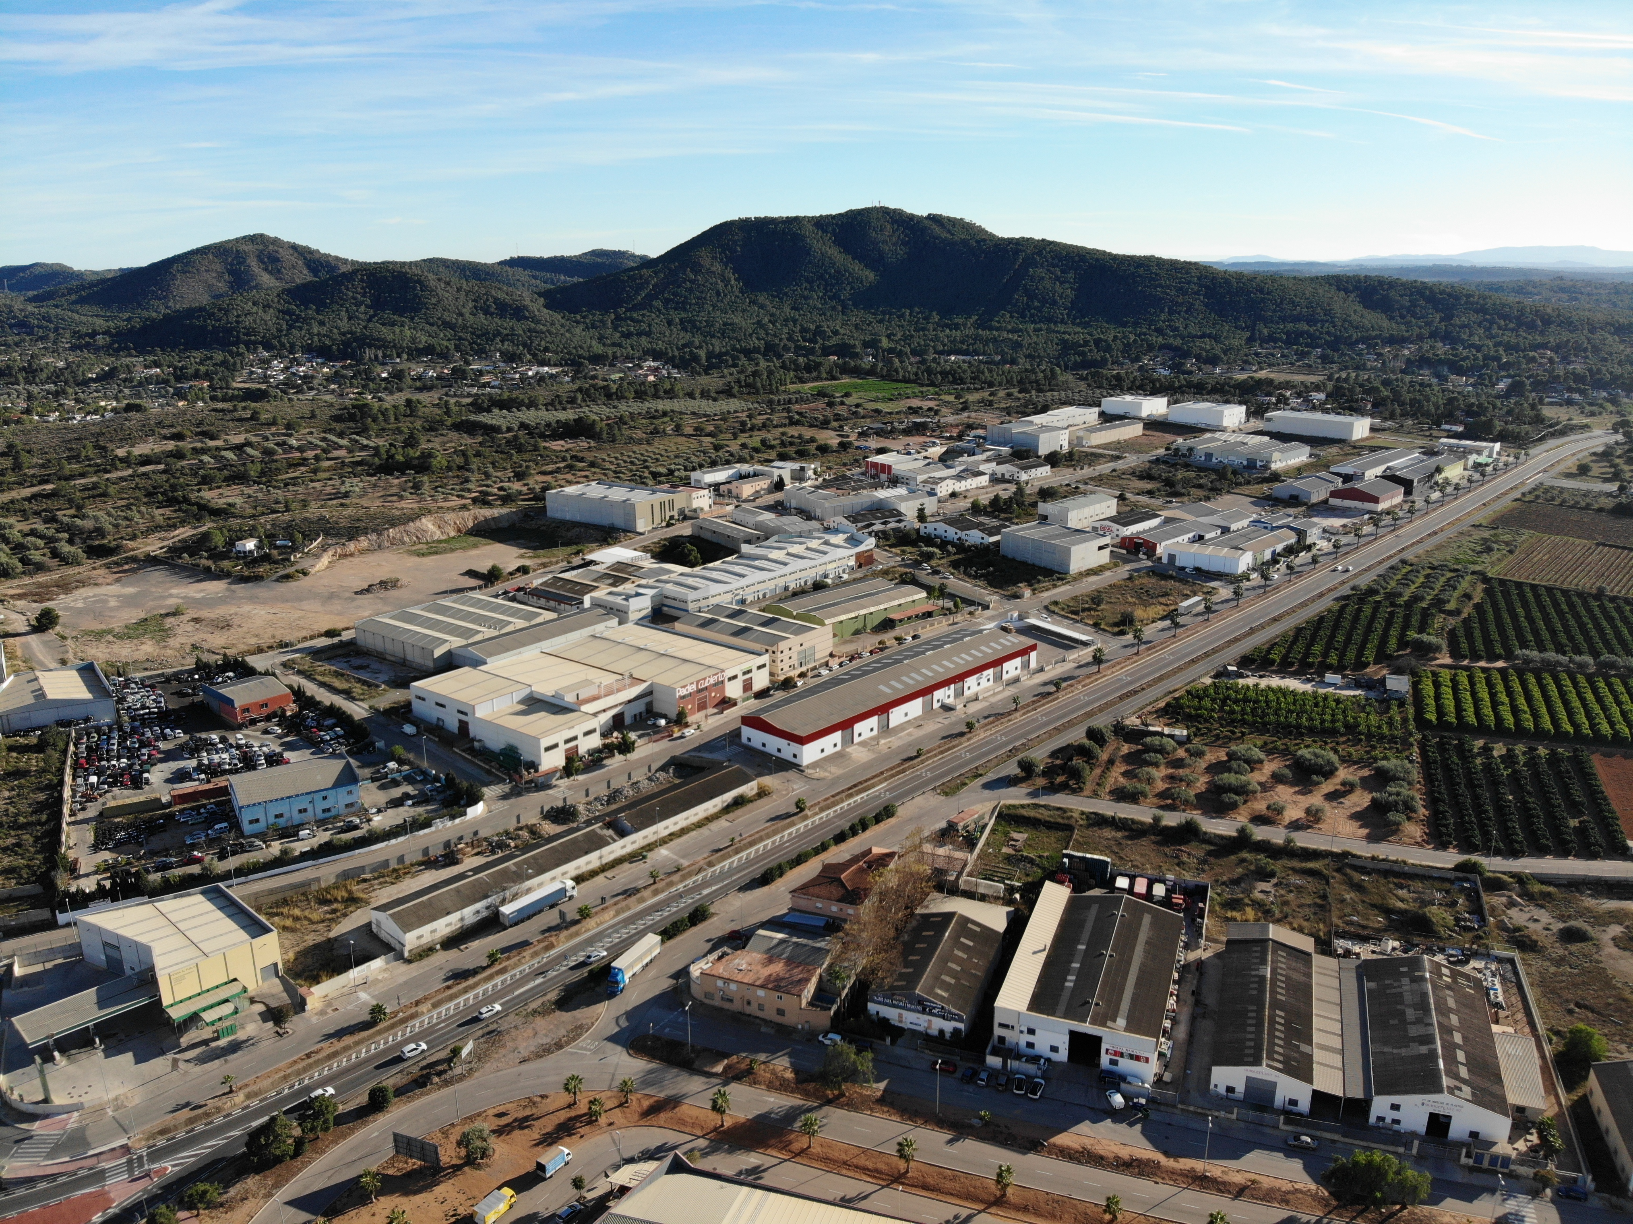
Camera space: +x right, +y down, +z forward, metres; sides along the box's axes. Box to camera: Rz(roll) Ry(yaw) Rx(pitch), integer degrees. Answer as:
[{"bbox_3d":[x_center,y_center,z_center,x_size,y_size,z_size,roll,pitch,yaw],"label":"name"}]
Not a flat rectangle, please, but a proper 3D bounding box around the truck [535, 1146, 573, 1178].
[{"bbox_3d":[-42.097,88.256,182.169,2.090,2.830,5.220,12,21,34],"label":"truck"}]

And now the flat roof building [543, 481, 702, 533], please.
[{"bbox_3d":[-94.510,-50.757,537.203,56.830,12.230,35.220,11,20,32],"label":"flat roof building"}]

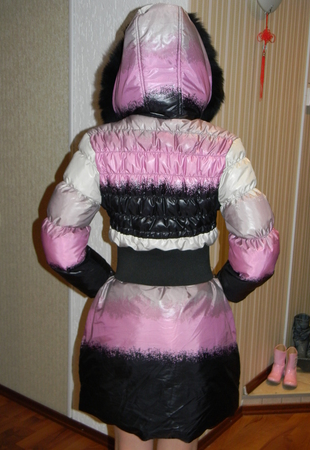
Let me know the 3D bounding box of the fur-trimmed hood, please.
[{"bbox_3d":[0.020,-0.402,1.431,0.330,0.335,0.300,2,10,0],"label":"fur-trimmed hood"}]

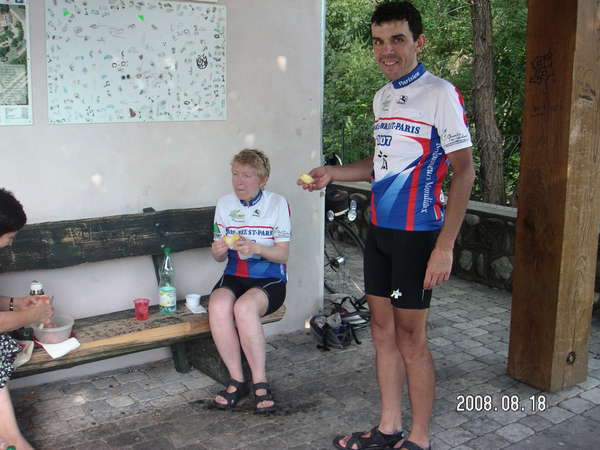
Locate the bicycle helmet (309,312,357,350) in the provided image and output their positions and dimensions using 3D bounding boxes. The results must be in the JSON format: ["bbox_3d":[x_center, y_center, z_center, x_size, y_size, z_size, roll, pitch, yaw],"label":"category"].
[{"bbox_3d":[0.185,0.586,3.835,0.280,0.165,0.210,9,14,40],"label":"bicycle helmet"}]

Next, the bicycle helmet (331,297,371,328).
[{"bbox_3d":[0.355,0.527,4.130,0.280,0.170,0.210,-5,12,-25],"label":"bicycle helmet"}]

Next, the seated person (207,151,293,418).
[{"bbox_3d":[-0.220,0.219,3.125,0.440,1.150,0.650,2,11,12],"label":"seated person"}]

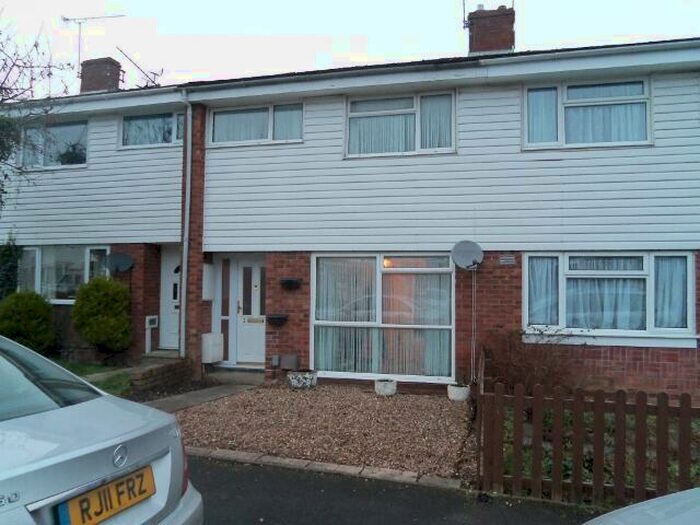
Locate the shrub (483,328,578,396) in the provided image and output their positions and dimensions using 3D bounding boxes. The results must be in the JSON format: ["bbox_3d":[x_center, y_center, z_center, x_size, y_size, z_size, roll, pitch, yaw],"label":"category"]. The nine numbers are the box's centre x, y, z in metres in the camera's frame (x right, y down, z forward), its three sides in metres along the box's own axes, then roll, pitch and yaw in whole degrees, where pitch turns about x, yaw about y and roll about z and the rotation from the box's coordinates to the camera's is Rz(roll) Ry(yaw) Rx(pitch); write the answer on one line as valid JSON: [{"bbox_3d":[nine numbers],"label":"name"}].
[{"bbox_3d":[2.520,1.503,7.982,1.271,1.122,0.950,0,-3,14],"label":"shrub"}]

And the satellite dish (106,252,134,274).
[{"bbox_3d":[-4.317,0.000,10.650,0.520,0.410,0.280,1,-3,-12],"label":"satellite dish"}]

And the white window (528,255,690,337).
[{"bbox_3d":[3.798,0.470,8.400,2.380,1.220,0.120,0,-2,14],"label":"white window"}]

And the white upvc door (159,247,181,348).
[{"bbox_3d":[-3.438,0.705,11.428,0.900,2.090,0.080,0,-2,18],"label":"white upvc door"}]

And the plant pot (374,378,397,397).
[{"bbox_3d":[0.568,1.956,8.844,0.335,0.230,0.335,0,-3,14],"label":"plant pot"}]

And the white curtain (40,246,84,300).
[{"bbox_3d":[-5.816,0.216,11.446,1.049,1.102,0.100,0,-3,14],"label":"white curtain"}]

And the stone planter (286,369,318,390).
[{"bbox_3d":[-0.758,1.895,9.032,0.420,0.260,0.350,0,-2,14],"label":"stone planter"}]

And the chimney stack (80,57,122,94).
[{"bbox_3d":[-6.887,-5.119,15.679,0.930,0.920,0.480,0,-2,18],"label":"chimney stack"}]

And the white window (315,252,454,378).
[{"bbox_3d":[0.498,0.868,9.097,2.342,2.029,0.110,0,-3,14],"label":"white window"}]

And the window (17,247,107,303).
[{"bbox_3d":[-5.943,0.264,11.713,2.400,1.190,0.120,0,-2,18],"label":"window"}]

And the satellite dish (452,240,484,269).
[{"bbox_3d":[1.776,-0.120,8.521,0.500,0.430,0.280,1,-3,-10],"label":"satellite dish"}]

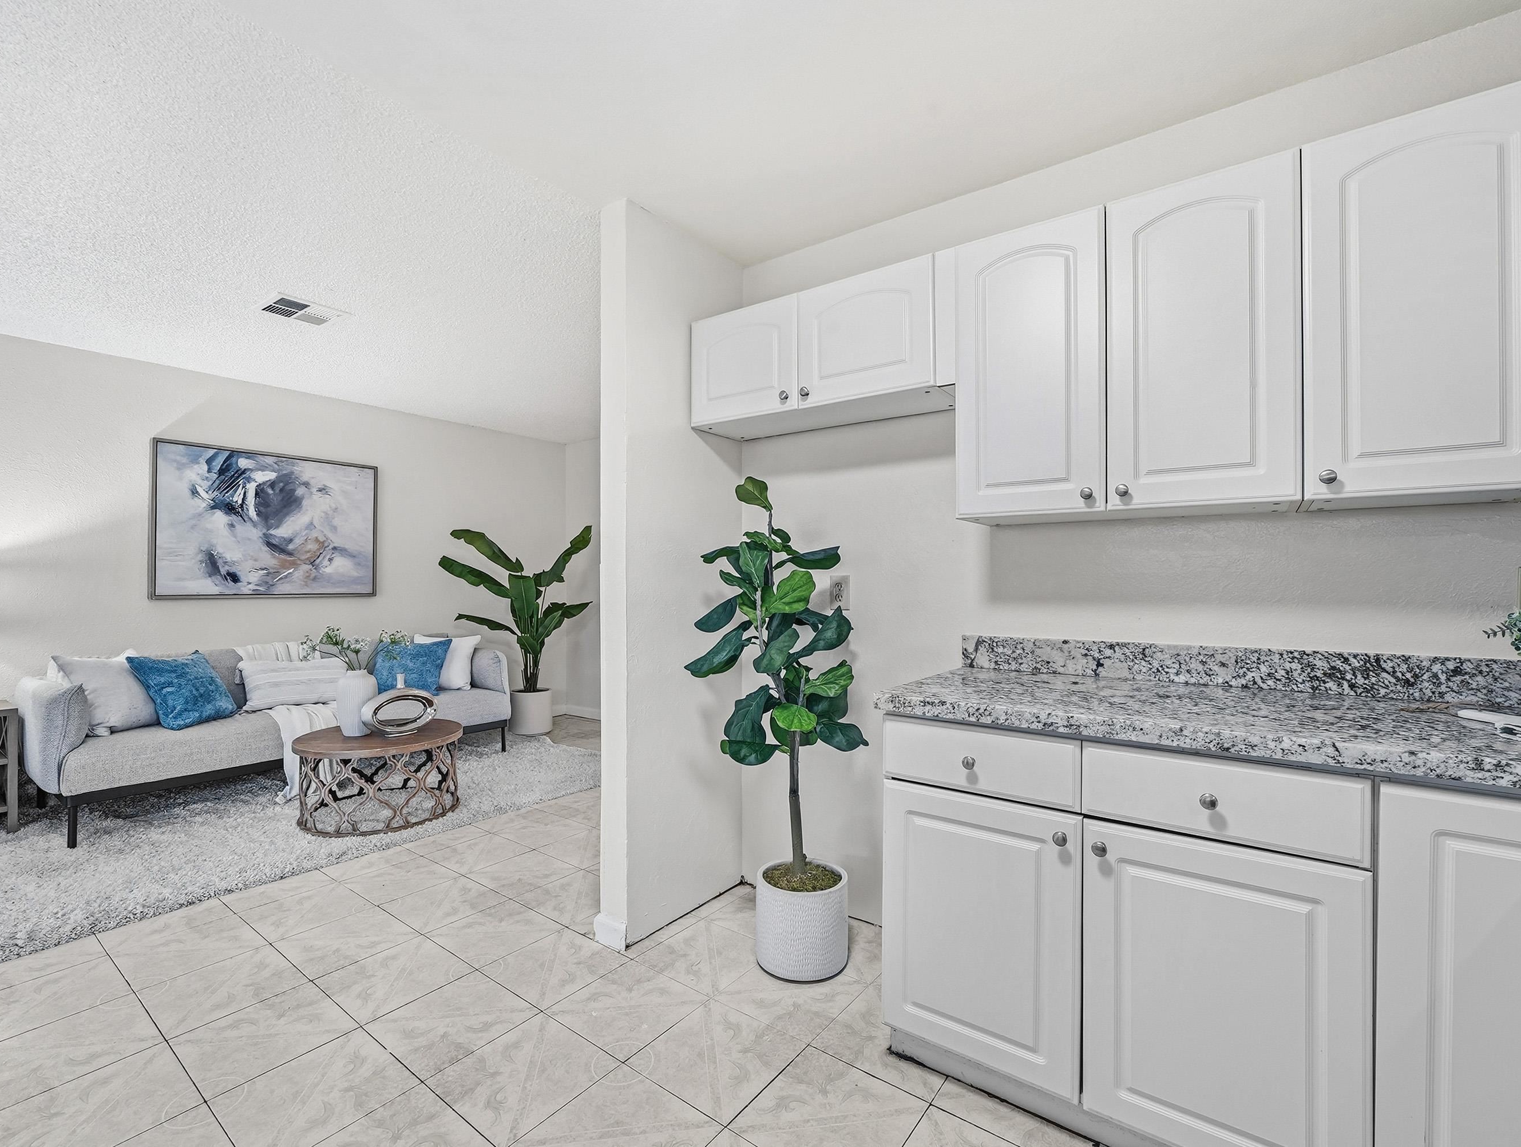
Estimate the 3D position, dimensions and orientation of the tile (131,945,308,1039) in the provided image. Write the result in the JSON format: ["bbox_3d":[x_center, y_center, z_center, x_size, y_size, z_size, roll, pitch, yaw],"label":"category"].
[{"bbox_3d":[-1.567,1.218,1.953,0.330,0.010,0.330,0,0,37],"label":"tile"}]

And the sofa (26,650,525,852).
[{"bbox_3d":[-2.710,0.841,3.980,0.820,0.770,2.220,0,-1,37],"label":"sofa"}]

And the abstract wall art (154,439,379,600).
[{"bbox_3d":[-3.112,-0.303,4.304,0.045,0.930,1.220,-1,-2,40],"label":"abstract wall art"}]

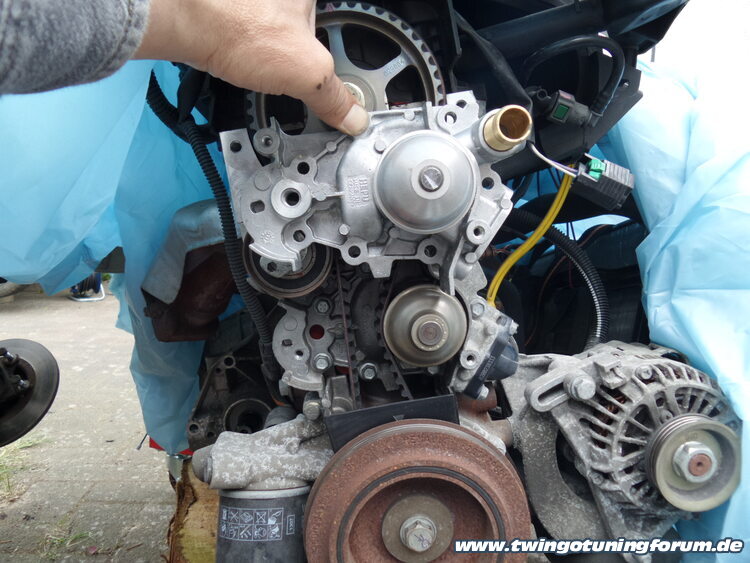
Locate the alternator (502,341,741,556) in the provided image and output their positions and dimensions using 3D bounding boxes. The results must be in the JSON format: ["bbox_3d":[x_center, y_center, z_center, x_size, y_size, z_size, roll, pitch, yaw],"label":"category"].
[{"bbox_3d":[0.188,0.130,0.415,0.165,0.155,0.155,0,6,0],"label":"alternator"}]

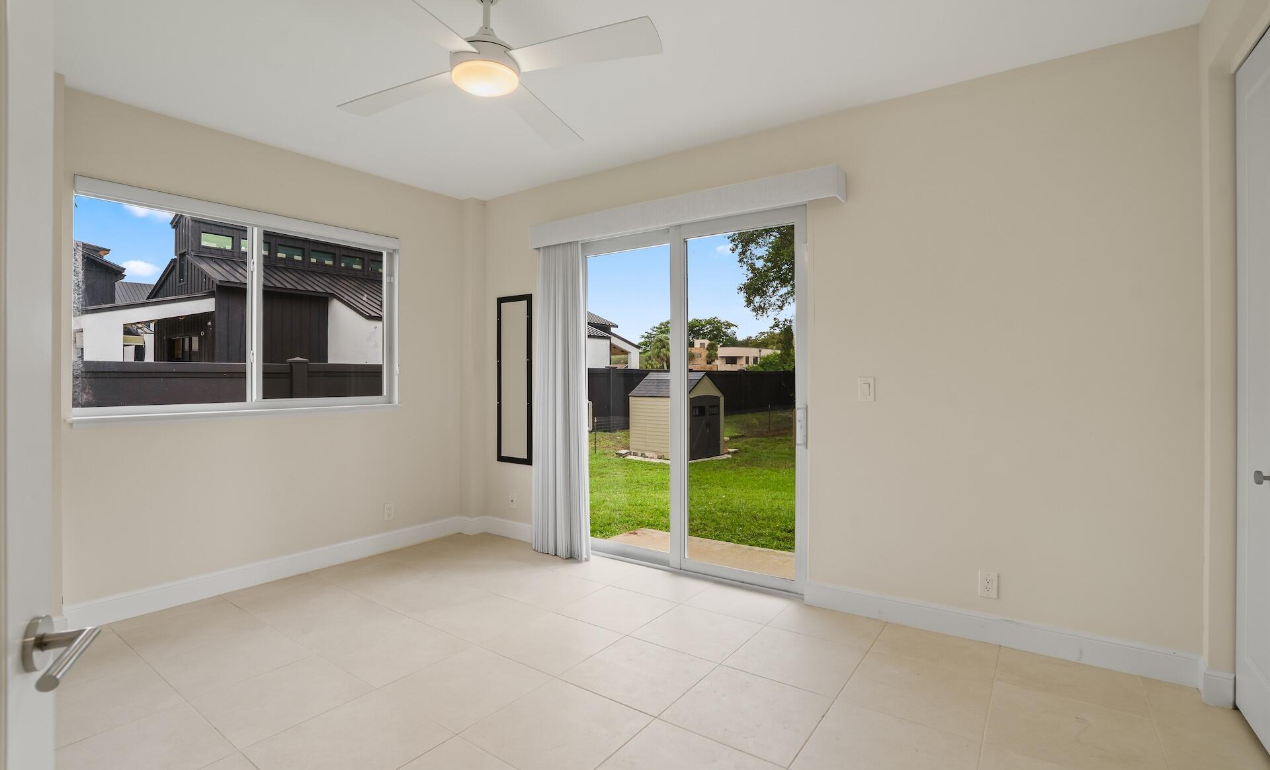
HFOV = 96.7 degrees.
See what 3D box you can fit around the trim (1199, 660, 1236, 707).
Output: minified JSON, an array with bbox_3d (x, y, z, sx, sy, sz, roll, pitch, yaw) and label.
[{"bbox_3d":[2.261,1.157,2.197,0.099,0.135,0.111,0,1,33],"label":"trim"}]

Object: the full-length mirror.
[{"bbox_3d":[-0.922,-0.039,4.319,0.370,1.281,0.020,0,1,33],"label":"full-length mirror"}]

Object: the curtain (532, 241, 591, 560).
[{"bbox_3d":[-0.523,0.088,3.966,0.484,2.213,0.104,0,1,33],"label":"curtain"}]

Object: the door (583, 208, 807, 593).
[{"bbox_3d":[0.288,0.097,3.621,1.630,2.223,0.109,0,1,33],"label":"door"}]

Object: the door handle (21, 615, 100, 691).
[{"bbox_3d":[-0.694,0.322,0.671,0.063,0.065,0.164,0,1,-29],"label":"door handle"}]

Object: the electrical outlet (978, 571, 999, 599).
[{"bbox_3d":[1.675,0.949,2.675,0.077,0.126,0.010,0,1,33],"label":"electrical outlet"}]

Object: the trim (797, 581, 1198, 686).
[{"bbox_3d":[1.615,1.154,2.714,1.581,0.130,0.018,0,1,33],"label":"trim"}]

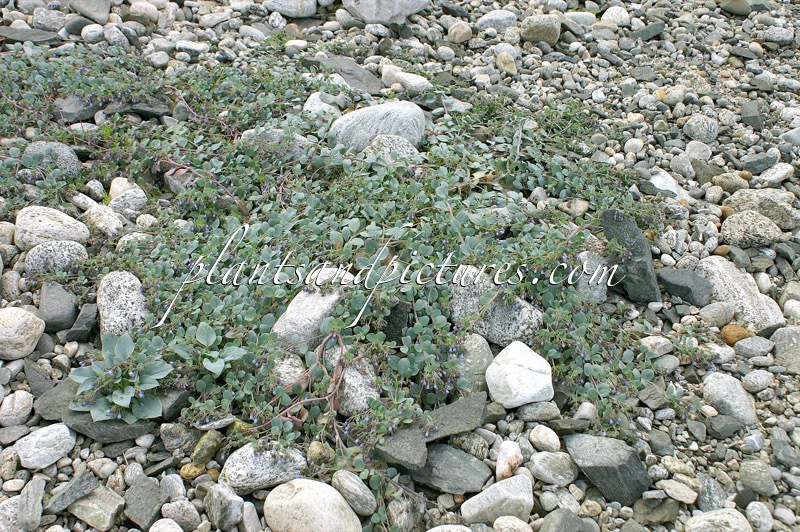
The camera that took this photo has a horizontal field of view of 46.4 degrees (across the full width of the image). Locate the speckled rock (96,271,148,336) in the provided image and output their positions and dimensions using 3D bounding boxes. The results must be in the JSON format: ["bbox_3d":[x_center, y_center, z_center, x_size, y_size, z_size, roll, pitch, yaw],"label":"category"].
[{"bbox_3d":[-0.613,0.089,2.070,0.106,0.110,0.130,-3,37,-5],"label":"speckled rock"}]

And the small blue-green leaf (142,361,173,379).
[{"bbox_3d":[-0.497,0.214,1.910,0.060,0.012,0.036,-11,60,0],"label":"small blue-green leaf"}]

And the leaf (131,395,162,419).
[{"bbox_3d":[-0.505,0.280,1.860,0.060,0.012,0.045,31,55,17],"label":"leaf"}]

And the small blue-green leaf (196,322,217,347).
[{"bbox_3d":[-0.415,0.147,2.000,0.041,0.012,0.050,2,82,-11],"label":"small blue-green leaf"}]

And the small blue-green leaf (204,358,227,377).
[{"bbox_3d":[-0.350,0.192,1.760,0.043,0.015,0.036,0,37,0],"label":"small blue-green leaf"}]

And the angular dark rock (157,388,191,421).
[{"bbox_3d":[-0.425,0.258,1.735,0.072,0.040,0.052,0,37,0],"label":"angular dark rock"}]

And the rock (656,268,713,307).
[{"bbox_3d":[0.615,0.046,2.007,0.120,0.050,0.075,23,43,27],"label":"rock"}]

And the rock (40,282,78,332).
[{"bbox_3d":[-0.663,0.079,1.815,0.068,0.070,0.068,-9,39,-12],"label":"rock"}]

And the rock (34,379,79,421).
[{"bbox_3d":[-0.599,0.234,1.639,0.076,0.022,0.080,9,39,12],"label":"rock"}]

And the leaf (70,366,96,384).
[{"bbox_3d":[-0.645,0.223,1.900,0.050,0.012,0.037,-1,58,3],"label":"leaf"}]

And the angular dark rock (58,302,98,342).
[{"bbox_3d":[-0.712,0.124,2.060,0.052,0.052,0.085,19,41,24],"label":"angular dark rock"}]

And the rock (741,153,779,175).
[{"bbox_3d":[0.870,-0.246,2.246,0.090,0.037,0.048,-11,39,-14],"label":"rock"}]

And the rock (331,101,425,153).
[{"bbox_3d":[-0.060,-0.369,2.497,0.250,0.125,0.170,-9,38,-12],"label":"rock"}]

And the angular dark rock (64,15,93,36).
[{"bbox_3d":[-0.982,-0.740,2.874,0.088,0.046,0.072,-6,38,-8],"label":"angular dark rock"}]

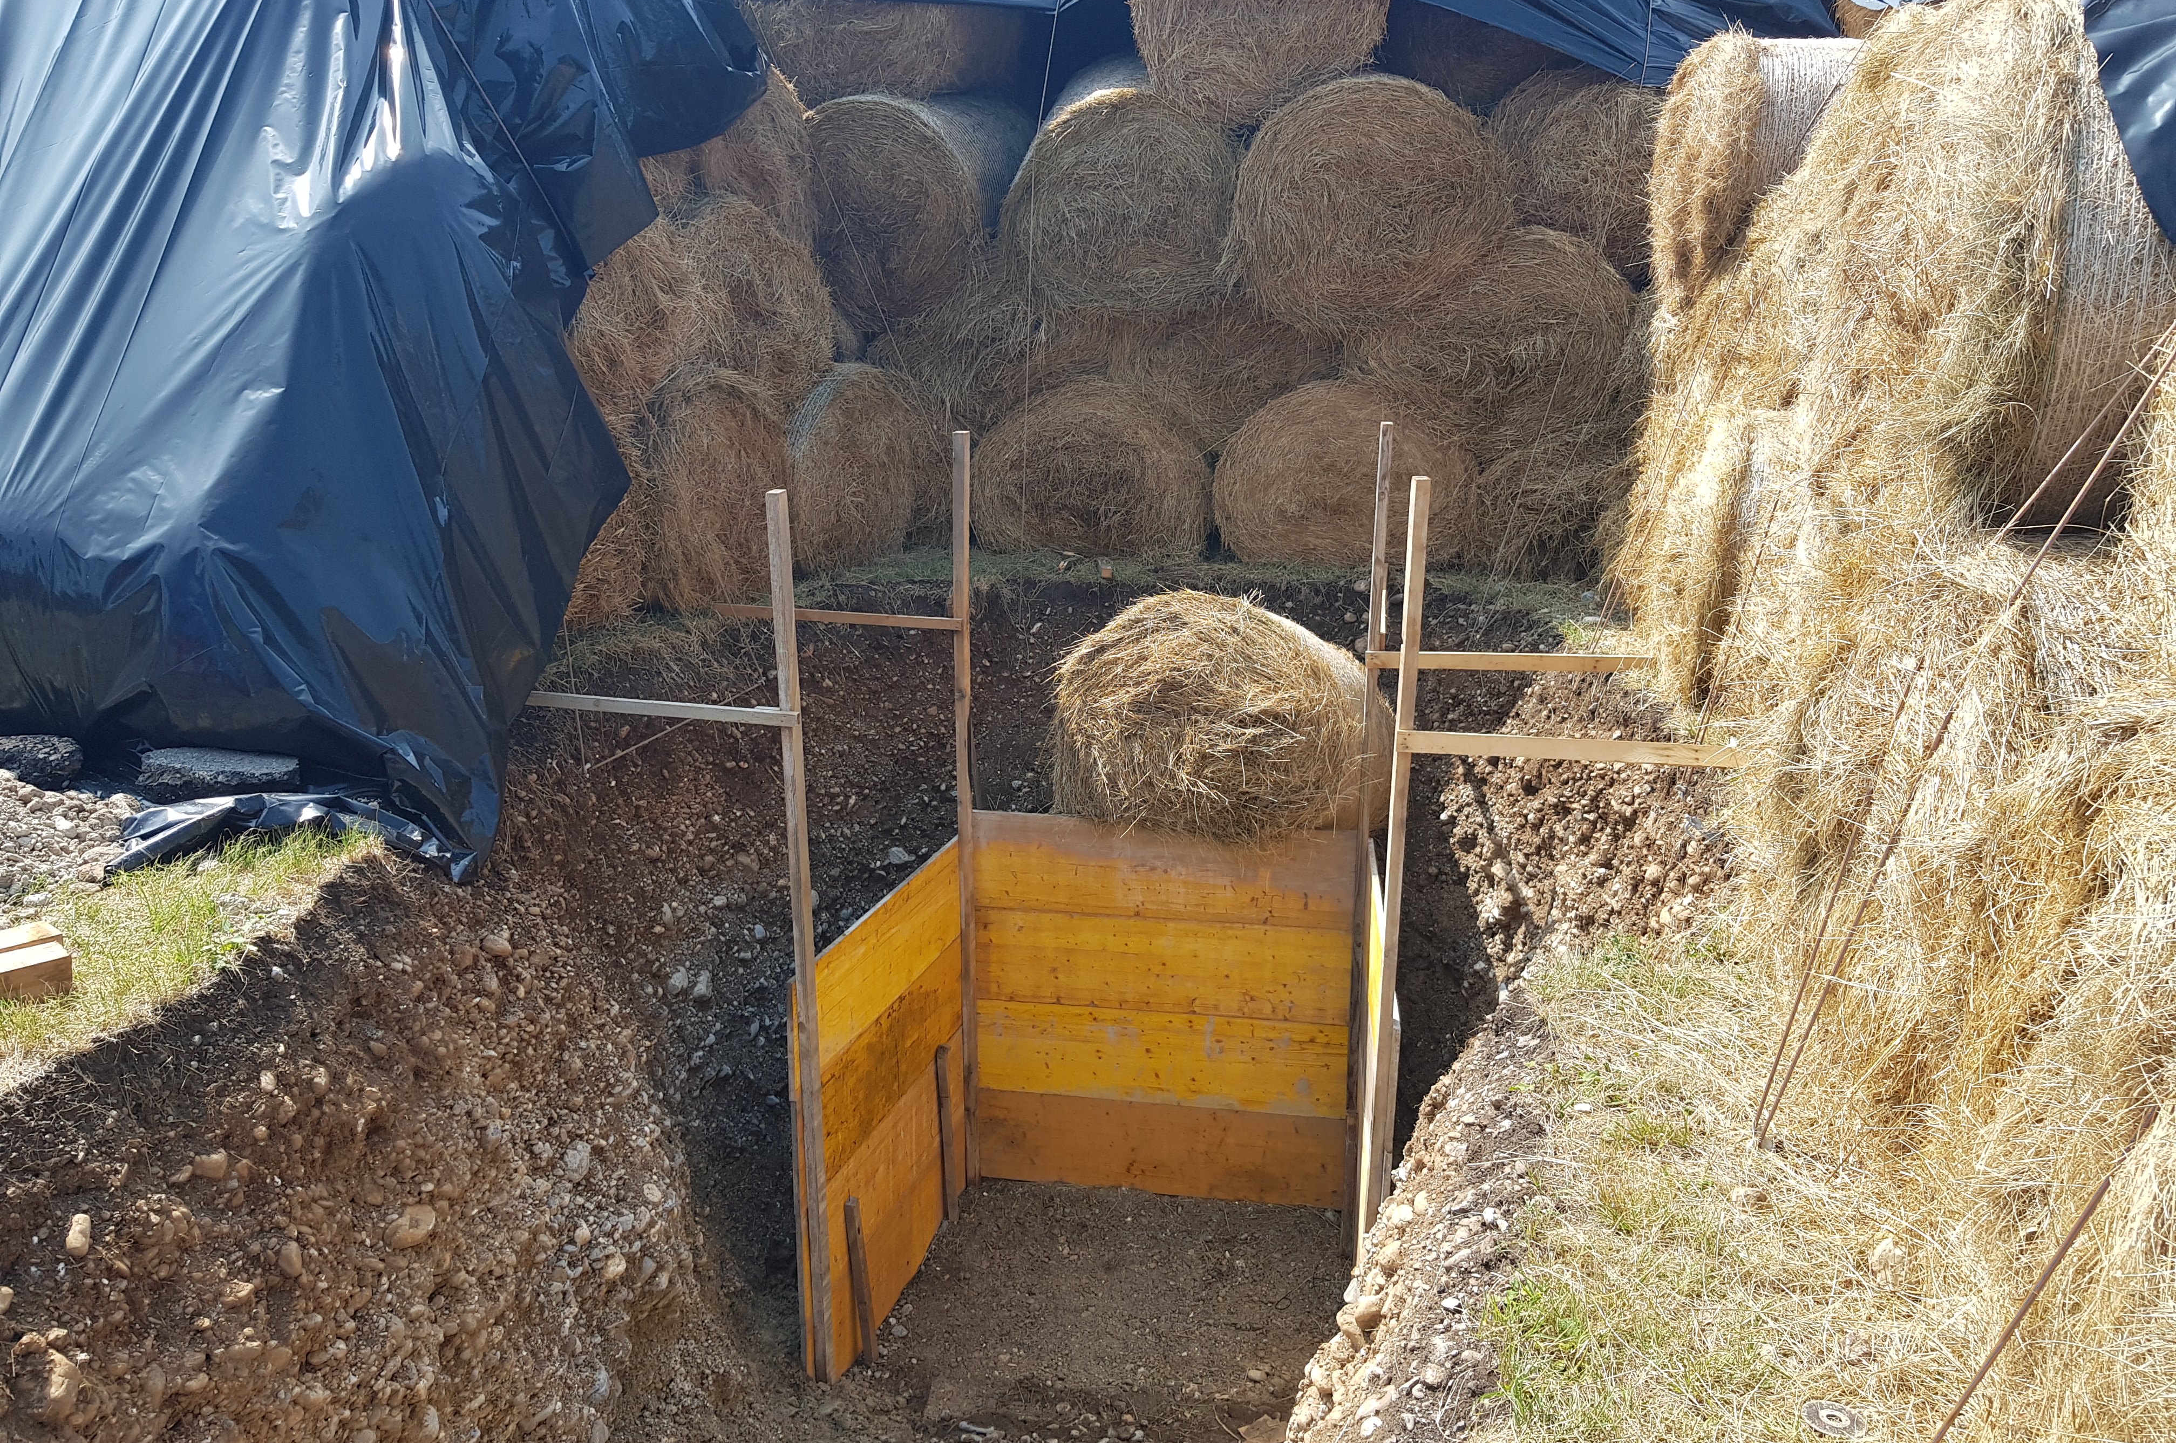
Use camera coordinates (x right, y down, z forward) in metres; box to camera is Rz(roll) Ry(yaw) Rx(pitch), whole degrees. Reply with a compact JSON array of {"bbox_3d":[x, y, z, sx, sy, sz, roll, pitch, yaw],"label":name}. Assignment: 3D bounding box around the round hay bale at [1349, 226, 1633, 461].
[{"bbox_3d":[2.194,-2.151,9.113,1.450,1.220,1.200,2,17,8],"label":"round hay bale"}]

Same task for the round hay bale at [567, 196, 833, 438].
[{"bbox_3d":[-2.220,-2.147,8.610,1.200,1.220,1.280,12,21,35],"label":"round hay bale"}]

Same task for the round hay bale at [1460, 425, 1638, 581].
[{"bbox_3d":[2.853,-1.423,9.702,1.340,1.050,1.200,2,17,8],"label":"round hay bale"}]

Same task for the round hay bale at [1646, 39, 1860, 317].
[{"bbox_3d":[3.155,-2.285,6.880,1.250,1.220,1.300,5,17,13],"label":"round hay bale"}]

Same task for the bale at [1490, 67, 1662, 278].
[{"bbox_3d":[2.852,-2.903,8.913,1.319,1.138,1.200,3,17,10],"label":"bale"}]

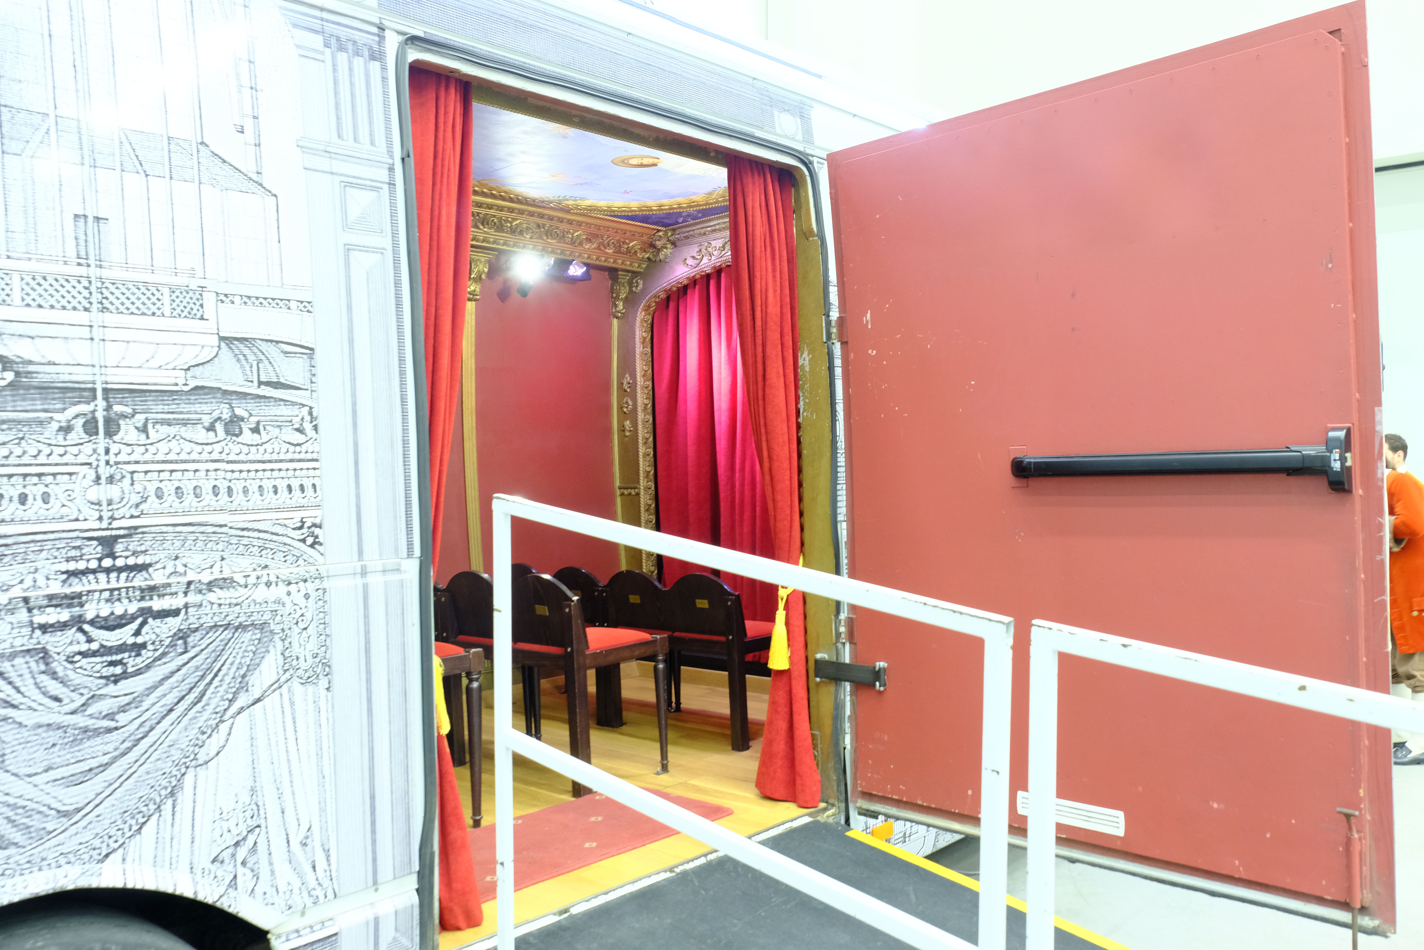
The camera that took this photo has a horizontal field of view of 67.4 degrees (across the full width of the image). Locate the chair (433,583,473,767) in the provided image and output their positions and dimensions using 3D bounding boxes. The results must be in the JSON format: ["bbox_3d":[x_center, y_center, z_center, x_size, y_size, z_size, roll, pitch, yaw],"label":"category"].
[{"bbox_3d":[-0.954,0.708,4.278,0.458,0.718,0.369,-2,0,-45],"label":"chair"}]

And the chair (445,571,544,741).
[{"bbox_3d":[-0.688,0.701,4.008,0.458,0.718,0.369,-2,0,-45],"label":"chair"}]

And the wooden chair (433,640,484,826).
[{"bbox_3d":[-0.973,0.680,3.210,0.452,0.775,0.369,-2,0,-45],"label":"wooden chair"}]

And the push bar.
[{"bbox_3d":[1.112,-0.027,2.627,0.785,0.149,0.078,-2,0,44],"label":"push bar"}]

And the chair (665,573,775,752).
[{"bbox_3d":[0.075,0.708,4.241,0.437,0.663,0.369,-2,0,-45],"label":"chair"}]

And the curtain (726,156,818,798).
[{"bbox_3d":[0.155,0.044,3.341,0.291,1.986,0.218,-2,0,-45],"label":"curtain"}]

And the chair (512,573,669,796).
[{"bbox_3d":[-0.429,0.694,3.745,0.458,0.718,0.369,-2,0,-45],"label":"chair"}]

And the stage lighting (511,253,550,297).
[{"bbox_3d":[-0.902,-0.983,5.276,0.166,0.208,0.177,-2,0,-45],"label":"stage lighting"}]

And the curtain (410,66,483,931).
[{"bbox_3d":[-0.689,0.071,2.502,0.281,1.976,0.208,-2,0,-45],"label":"curtain"}]

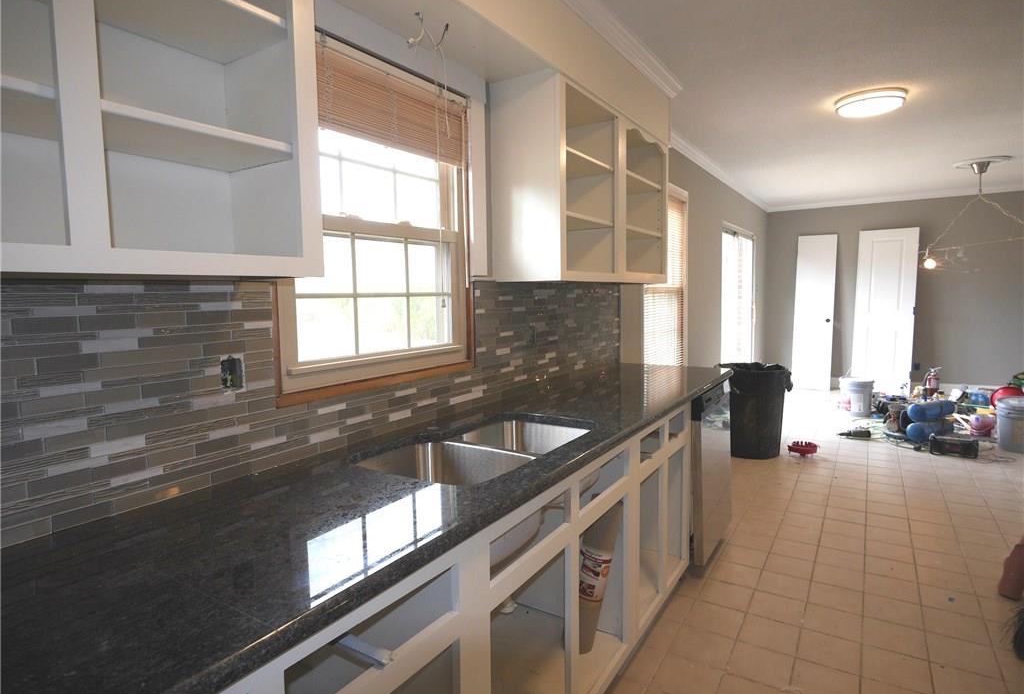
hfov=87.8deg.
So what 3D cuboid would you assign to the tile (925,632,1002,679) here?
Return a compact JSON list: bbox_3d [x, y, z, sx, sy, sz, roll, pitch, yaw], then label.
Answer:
[{"bbox_3d":[1.643,1.126,1.945,0.202,0.010,0.202,2,6,34],"label":"tile"}]

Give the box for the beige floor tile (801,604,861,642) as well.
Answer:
[{"bbox_3d":[1.314,1.133,2.184,0.200,0.010,0.200,1,6,34],"label":"beige floor tile"}]

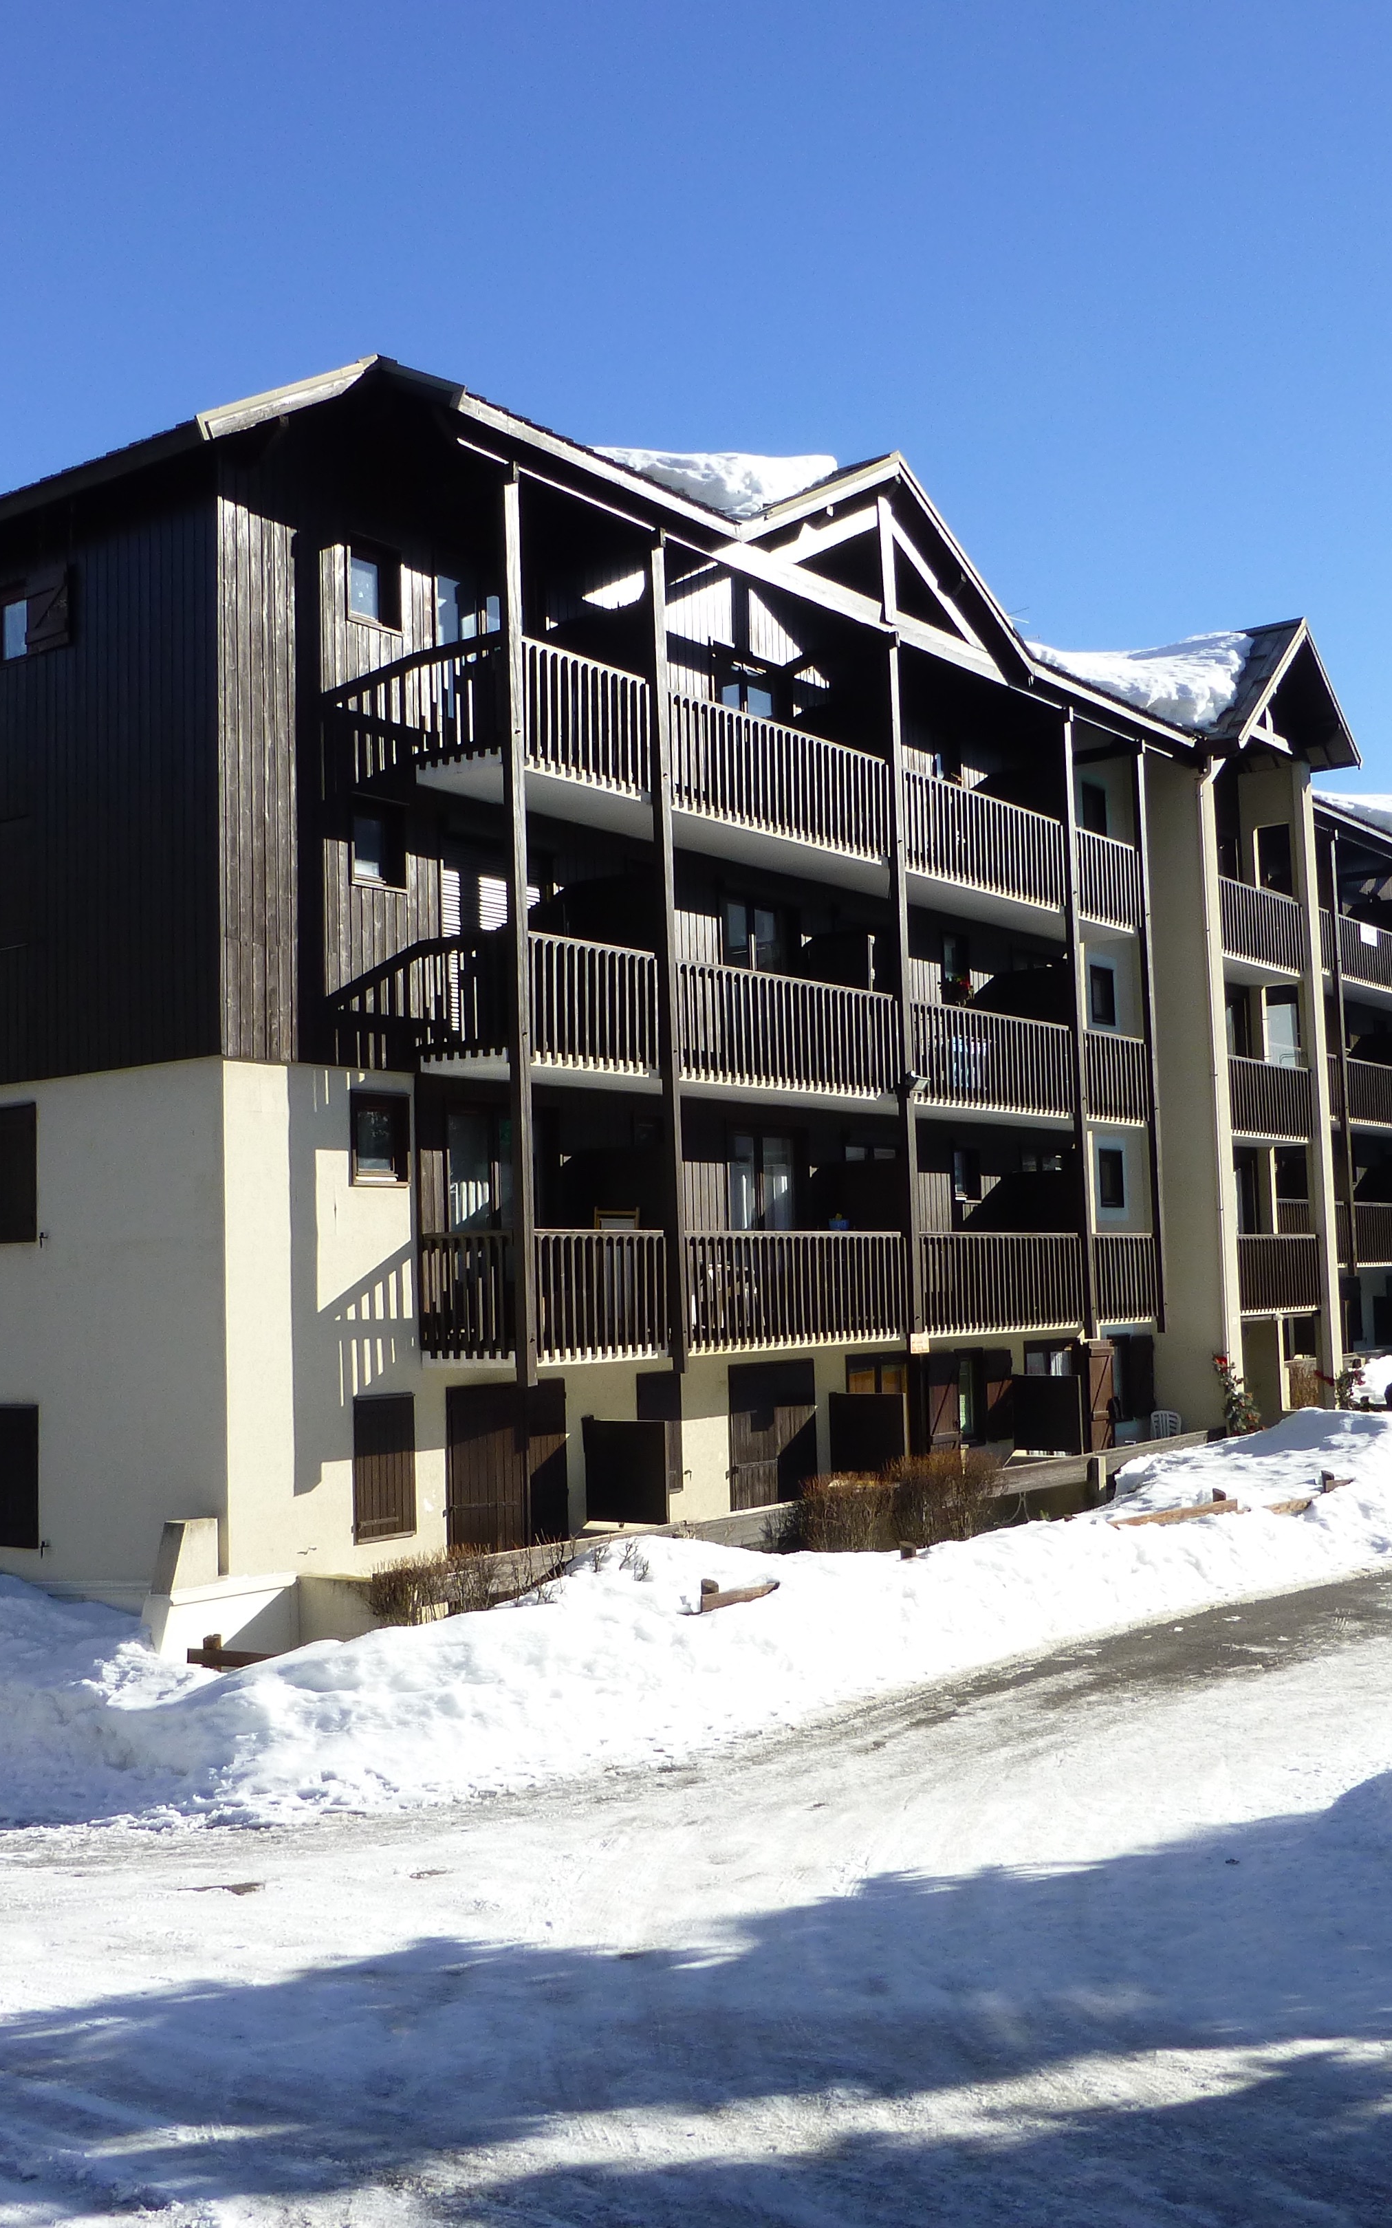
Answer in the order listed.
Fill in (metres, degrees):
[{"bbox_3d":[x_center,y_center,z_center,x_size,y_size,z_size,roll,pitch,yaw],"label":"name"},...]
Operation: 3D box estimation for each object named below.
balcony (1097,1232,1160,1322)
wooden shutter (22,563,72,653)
[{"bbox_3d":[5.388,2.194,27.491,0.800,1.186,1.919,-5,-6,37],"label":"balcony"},{"bbox_3d":[-6.003,-4.652,19.007,0.690,0.770,0.050,-5,-5,37],"label":"wooden shutter"}]

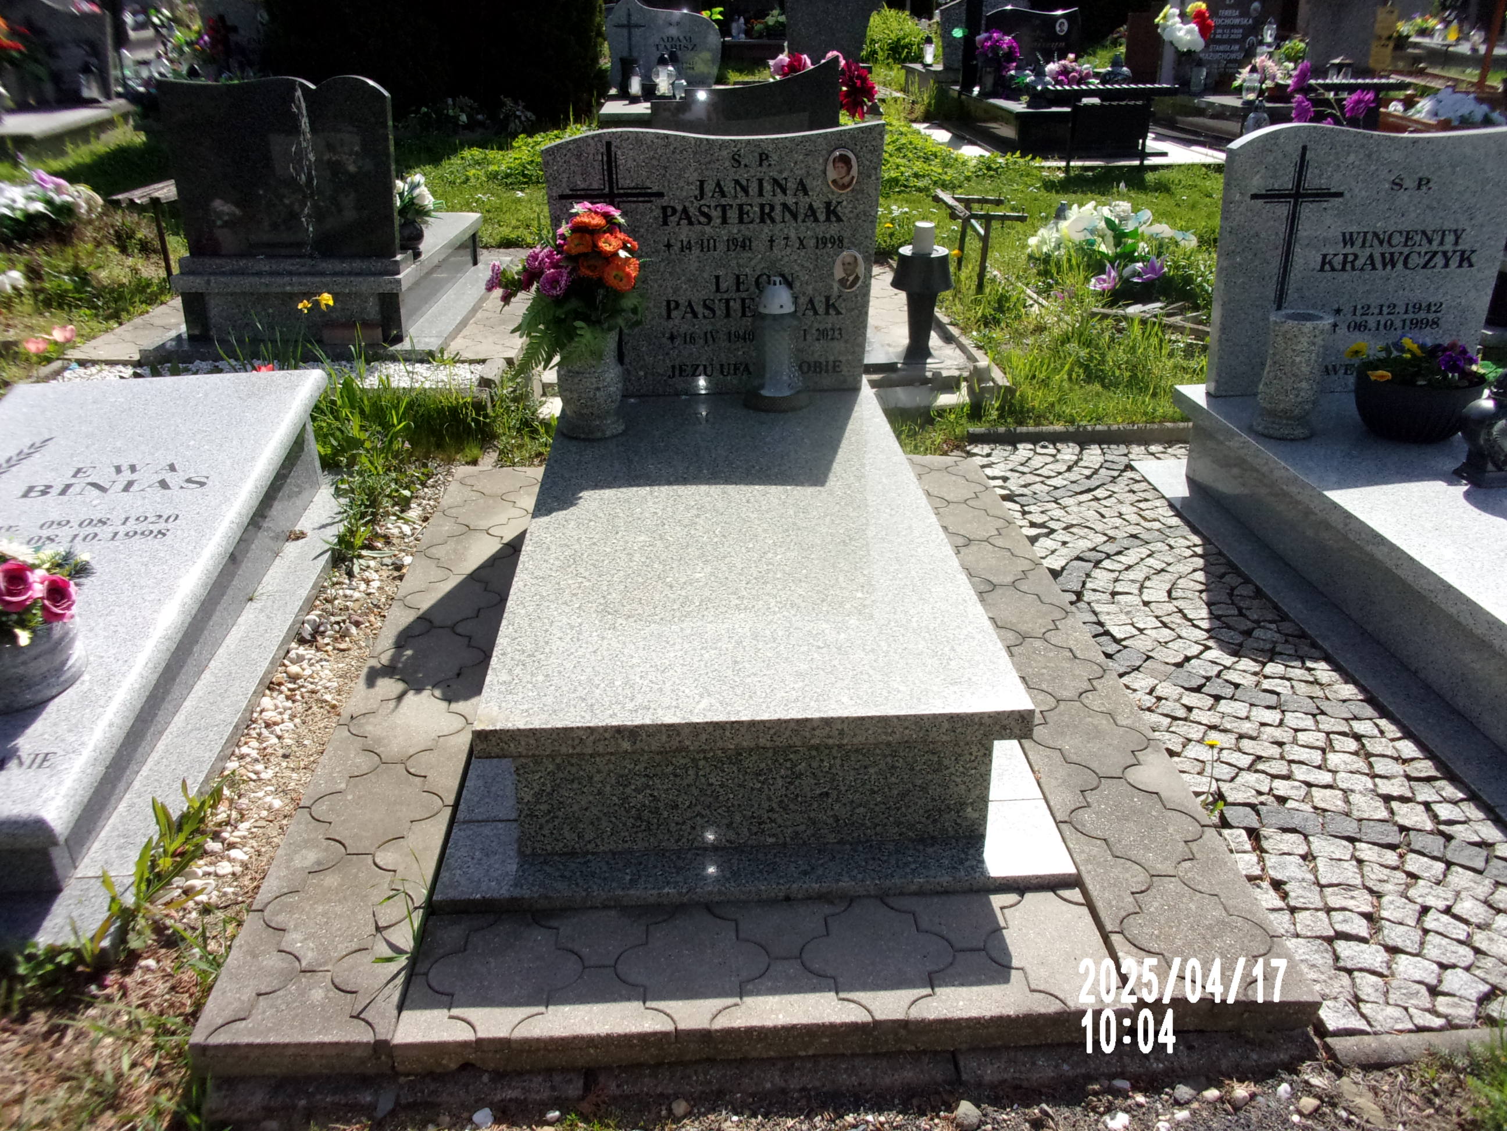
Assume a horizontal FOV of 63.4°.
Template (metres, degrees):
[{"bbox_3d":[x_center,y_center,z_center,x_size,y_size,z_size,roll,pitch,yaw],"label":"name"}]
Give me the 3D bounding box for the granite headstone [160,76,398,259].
[{"bbox_3d":[-1.829,-1.555,4.756,0.840,0.680,0.085,0,23,1],"label":"granite headstone"}]

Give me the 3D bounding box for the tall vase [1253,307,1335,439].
[{"bbox_3d":[1.351,-0.475,3.051,0.160,0.290,0.160,-2,23,-3],"label":"tall vase"}]

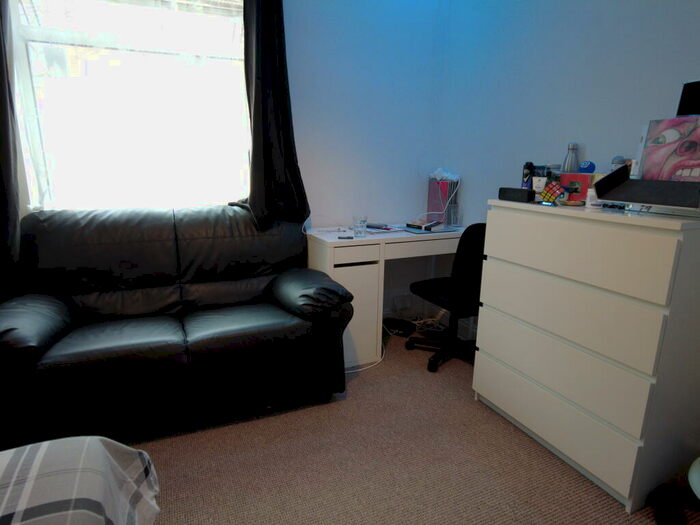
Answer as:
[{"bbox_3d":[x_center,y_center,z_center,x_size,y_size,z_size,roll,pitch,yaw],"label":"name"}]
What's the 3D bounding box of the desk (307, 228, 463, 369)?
[{"bbox_3d":[0.267,0.163,2.734,1.050,0.750,0.500,-6,14,-24],"label":"desk"}]

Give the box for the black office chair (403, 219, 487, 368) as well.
[{"bbox_3d":[0.667,0.163,2.453,0.550,0.880,0.580,-6,14,-24],"label":"black office chair"}]

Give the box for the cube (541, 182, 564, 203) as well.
[{"bbox_3d":[0.832,-0.288,1.660,0.058,0.058,0.058,-38,68,-11],"label":"cube"}]

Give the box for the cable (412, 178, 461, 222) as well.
[{"bbox_3d":[0.599,-0.420,2.841,0.310,0.300,0.180,-6,14,-24],"label":"cable"}]

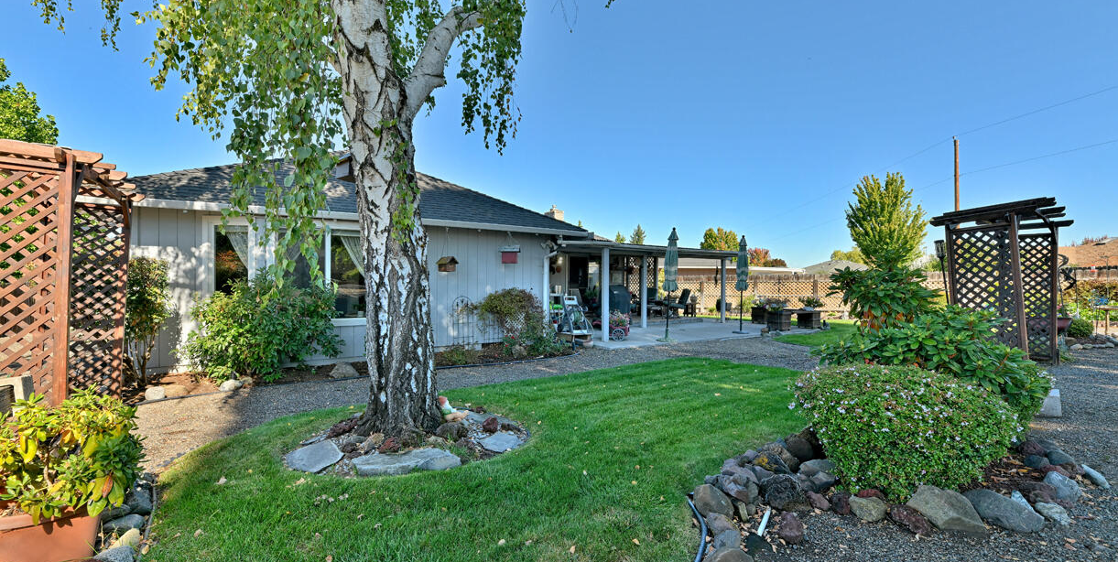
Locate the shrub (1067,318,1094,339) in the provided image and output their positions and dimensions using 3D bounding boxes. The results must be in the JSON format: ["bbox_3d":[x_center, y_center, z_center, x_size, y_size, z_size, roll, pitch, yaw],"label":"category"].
[{"bbox_3d":[11.800,1.054,10.550,0.480,0.500,0.480,0,0,-28],"label":"shrub"}]

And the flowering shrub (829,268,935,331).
[{"bbox_3d":[3.600,0.566,5.200,1.050,1.400,1.050,0,0,35],"label":"flowering shrub"}]

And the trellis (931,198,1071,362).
[{"bbox_3d":[7.100,0.127,7.450,1.720,2.450,1.350,0,0,-28],"label":"trellis"}]

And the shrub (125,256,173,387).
[{"bbox_3d":[-5.280,0.502,5.950,0.620,1.630,0.600,0,0,-28],"label":"shrub"}]

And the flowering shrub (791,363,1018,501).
[{"bbox_3d":[2.200,0.882,3.080,1.180,0.740,1.120,0,0,36],"label":"flowering shrub"}]

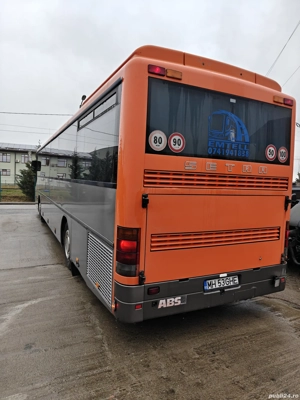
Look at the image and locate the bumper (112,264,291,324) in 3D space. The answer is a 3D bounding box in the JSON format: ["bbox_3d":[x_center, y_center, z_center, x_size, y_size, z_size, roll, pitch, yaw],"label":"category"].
[{"bbox_3d":[0.789,1.042,3.267,2.470,0.385,0.280,0,5,-27],"label":"bumper"}]

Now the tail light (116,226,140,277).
[{"bbox_3d":[-0.219,0.510,2.700,0.170,0.485,0.210,0,5,-27],"label":"tail light"}]

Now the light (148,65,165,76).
[{"bbox_3d":[0.069,-1.266,2.606,0.174,0.075,0.050,0,5,-27],"label":"light"}]

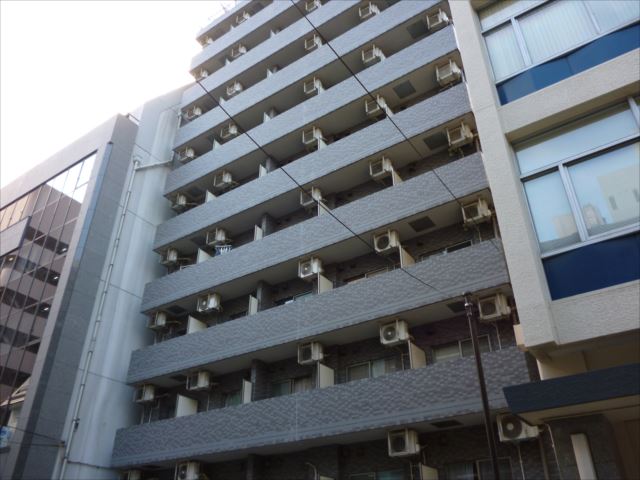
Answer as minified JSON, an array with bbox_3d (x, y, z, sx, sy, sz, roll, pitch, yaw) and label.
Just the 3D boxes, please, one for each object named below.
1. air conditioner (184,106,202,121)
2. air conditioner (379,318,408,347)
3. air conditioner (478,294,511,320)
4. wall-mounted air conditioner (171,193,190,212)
[{"bbox_3d":[-6.605,-6.632,27.412,0.700,0.540,0.280,-20,-38,28],"label":"air conditioner"},{"bbox_3d":[2.088,2.600,14.313,0.670,0.523,0.270,-20,-37,28],"label":"air conditioner"},{"bbox_3d":[4.426,1.747,13.138,0.700,0.540,0.280,-20,-38,28],"label":"air conditioner"},{"bbox_3d":[-6.534,-1.715,23.859,0.670,0.523,0.270,-20,-37,28],"label":"wall-mounted air conditioner"}]

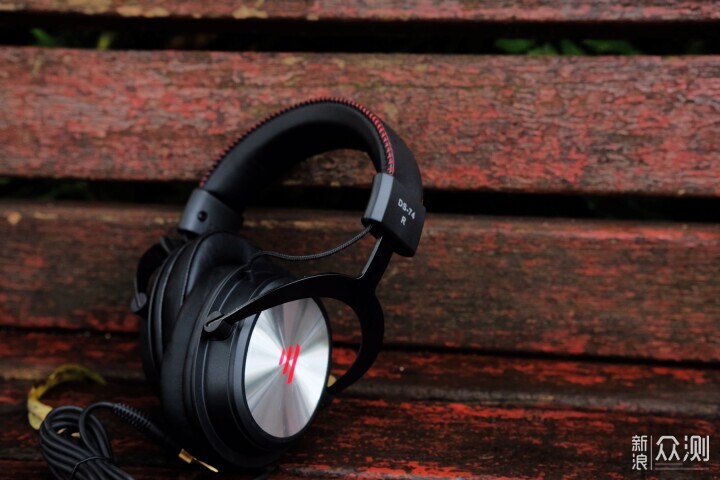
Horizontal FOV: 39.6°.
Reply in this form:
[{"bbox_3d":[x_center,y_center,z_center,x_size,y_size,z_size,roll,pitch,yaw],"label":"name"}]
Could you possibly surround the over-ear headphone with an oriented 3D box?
[{"bbox_3d":[-0.046,0.017,0.541,0.160,0.205,0.101,-1,-30,40],"label":"over-ear headphone"}]

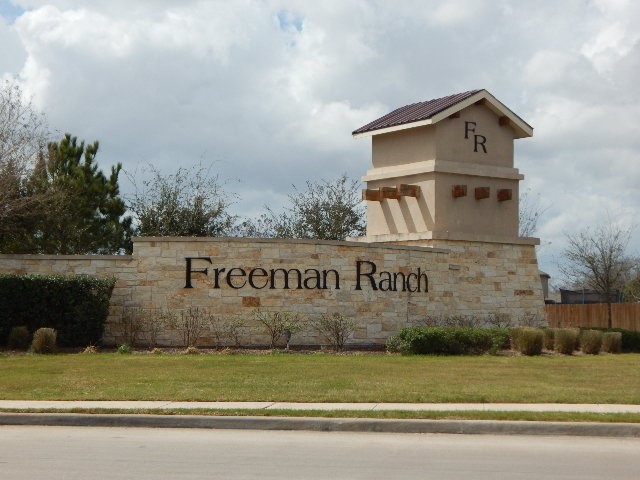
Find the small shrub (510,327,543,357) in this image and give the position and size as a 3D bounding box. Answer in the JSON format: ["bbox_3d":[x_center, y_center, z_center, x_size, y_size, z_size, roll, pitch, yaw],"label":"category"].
[{"bbox_3d":[5.213,2.532,28.200,0.750,0.713,0.750,1,-4,0],"label":"small shrub"}]

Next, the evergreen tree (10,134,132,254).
[{"bbox_3d":[-9.289,-0.071,42.086,4.543,7.793,4.180,0,-4,0],"label":"evergreen tree"}]

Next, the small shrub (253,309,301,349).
[{"bbox_3d":[-1.180,2.484,31.300,1.277,1.055,1.149,0,-4,0],"label":"small shrub"}]

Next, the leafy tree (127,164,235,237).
[{"bbox_3d":[-4.930,0.411,40.000,3.795,6.036,3.700,1,-4,0],"label":"leafy tree"}]

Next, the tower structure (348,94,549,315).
[{"bbox_3d":[3.715,-0.574,34.305,4.300,7.491,4.300,3,-4,-34],"label":"tower structure"}]

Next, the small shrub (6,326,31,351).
[{"bbox_3d":[-8.341,2.725,31.200,0.664,0.664,0.631,0,-4,0],"label":"small shrub"}]

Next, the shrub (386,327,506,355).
[{"bbox_3d":[3.552,2.736,30.700,3.484,0.762,1.200,0,-4,0],"label":"shrub"}]

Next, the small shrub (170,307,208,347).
[{"bbox_3d":[-3.633,2.408,31.400,1.058,1.114,0.952,0,-4,0],"label":"small shrub"}]

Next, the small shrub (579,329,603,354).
[{"bbox_3d":[7.041,2.650,29.300,0.598,0.649,0.598,1,-4,0],"label":"small shrub"}]

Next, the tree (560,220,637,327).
[{"bbox_3d":[12.391,1.729,50.000,3.369,5.098,3.369,1,-4,0],"label":"tree"}]

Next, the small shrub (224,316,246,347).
[{"bbox_3d":[-2.353,2.548,31.400,0.613,0.835,0.551,0,-4,0],"label":"small shrub"}]

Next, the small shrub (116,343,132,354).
[{"bbox_3d":[-4.674,2.604,27.000,0.371,0.275,0.371,1,-4,0],"label":"small shrub"}]

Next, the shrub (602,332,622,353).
[{"bbox_3d":[7.929,2.788,30.600,0.600,0.556,0.600,1,-4,0],"label":"shrub"}]

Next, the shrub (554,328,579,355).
[{"bbox_3d":[6.623,2.727,30.300,0.645,0.699,0.613,0,-4,0],"label":"shrub"}]

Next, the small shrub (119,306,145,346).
[{"bbox_3d":[-5.192,2.408,31.400,0.724,1.114,0.651,0,-4,0],"label":"small shrub"}]

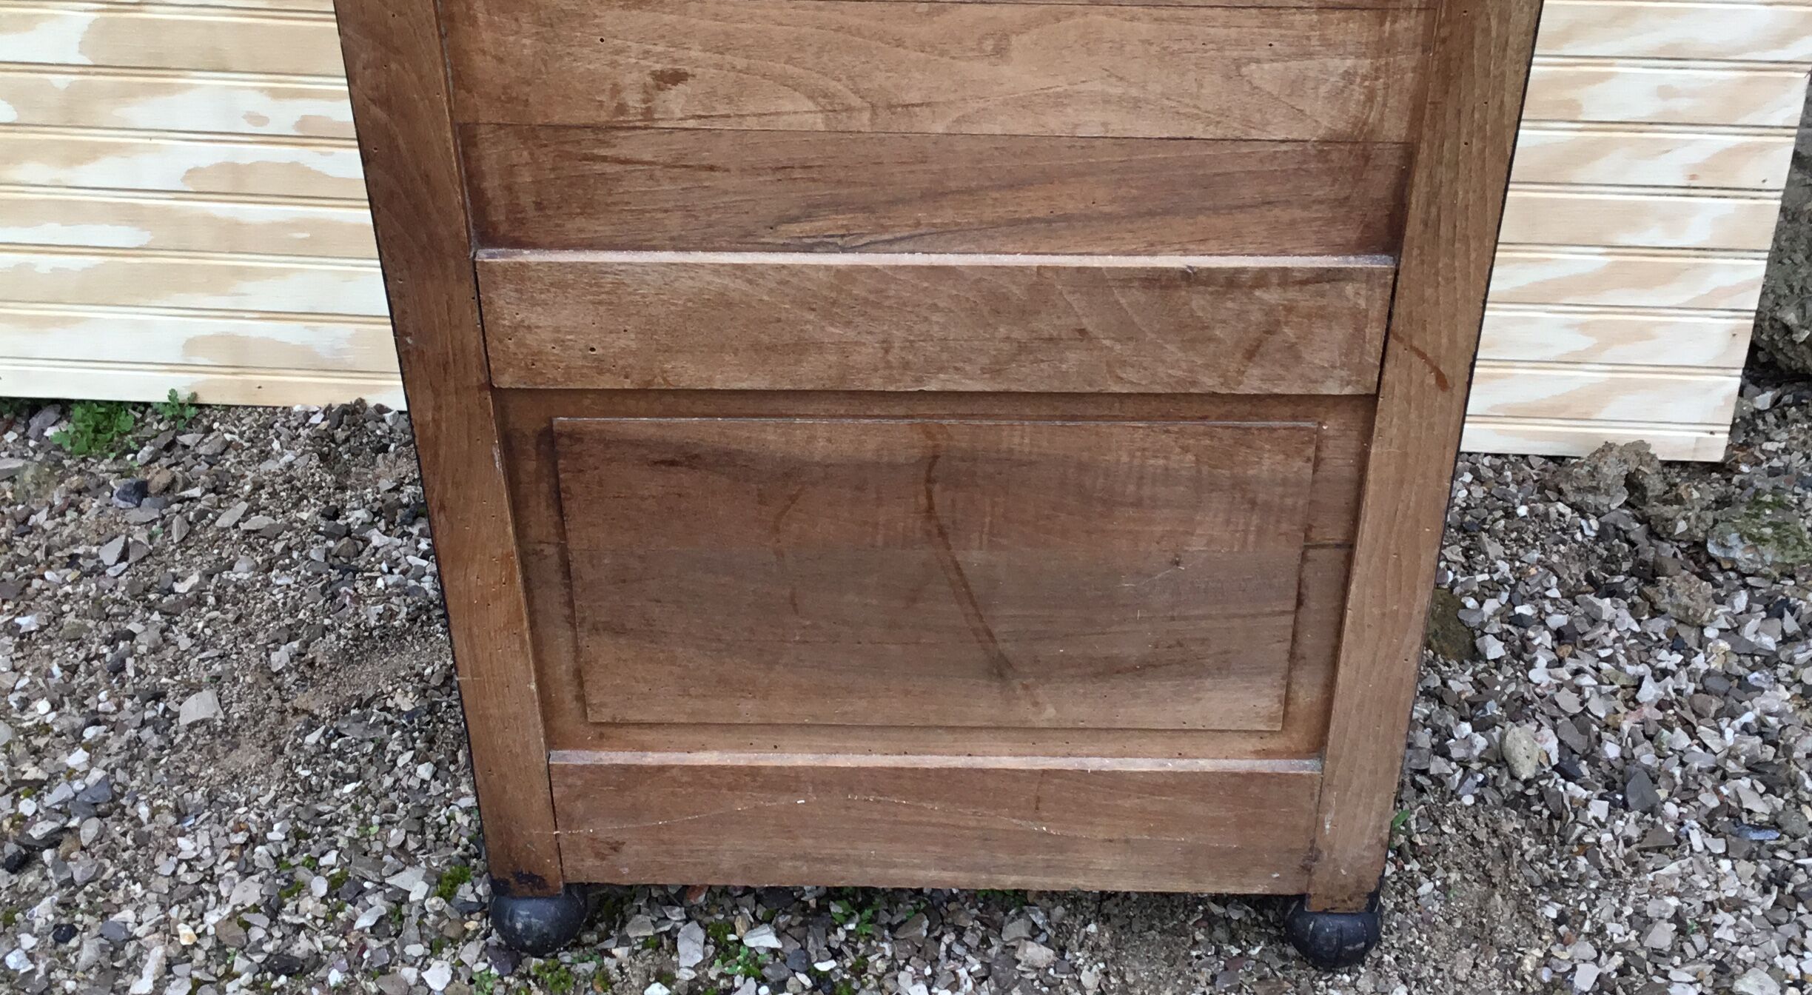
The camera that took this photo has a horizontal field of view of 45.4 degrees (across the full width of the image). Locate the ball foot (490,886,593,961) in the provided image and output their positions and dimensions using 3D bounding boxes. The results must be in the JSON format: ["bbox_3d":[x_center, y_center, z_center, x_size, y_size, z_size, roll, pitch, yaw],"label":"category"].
[{"bbox_3d":[-0.221,0.249,1.303,0.057,0.047,0.057,1,37,1],"label":"ball foot"}]

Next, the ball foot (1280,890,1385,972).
[{"bbox_3d":[0.255,0.255,1.291,0.057,0.047,0.057,1,37,1],"label":"ball foot"}]

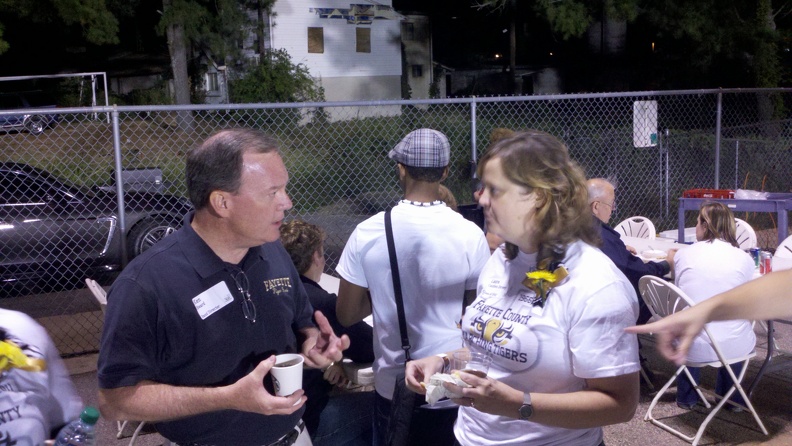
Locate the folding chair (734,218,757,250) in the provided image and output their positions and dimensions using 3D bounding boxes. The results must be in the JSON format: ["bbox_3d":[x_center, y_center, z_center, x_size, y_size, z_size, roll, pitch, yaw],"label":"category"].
[{"bbox_3d":[2.814,0.405,6.737,0.460,0.860,0.520,2,7,23],"label":"folding chair"}]

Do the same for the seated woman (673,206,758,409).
[{"bbox_3d":[1.798,0.506,4.495,0.470,1.220,0.700,2,7,23],"label":"seated woman"}]

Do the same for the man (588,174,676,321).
[{"bbox_3d":[1.446,0.380,5.164,0.760,1.320,0.530,-4,8,-25],"label":"man"}]

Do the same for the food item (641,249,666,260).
[{"bbox_3d":[1.793,0.216,5.588,0.190,0.055,0.190,-4,8,-28],"label":"food item"}]

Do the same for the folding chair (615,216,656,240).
[{"bbox_3d":[1.983,0.386,6.995,0.520,0.860,0.460,-6,9,-37],"label":"folding chair"}]

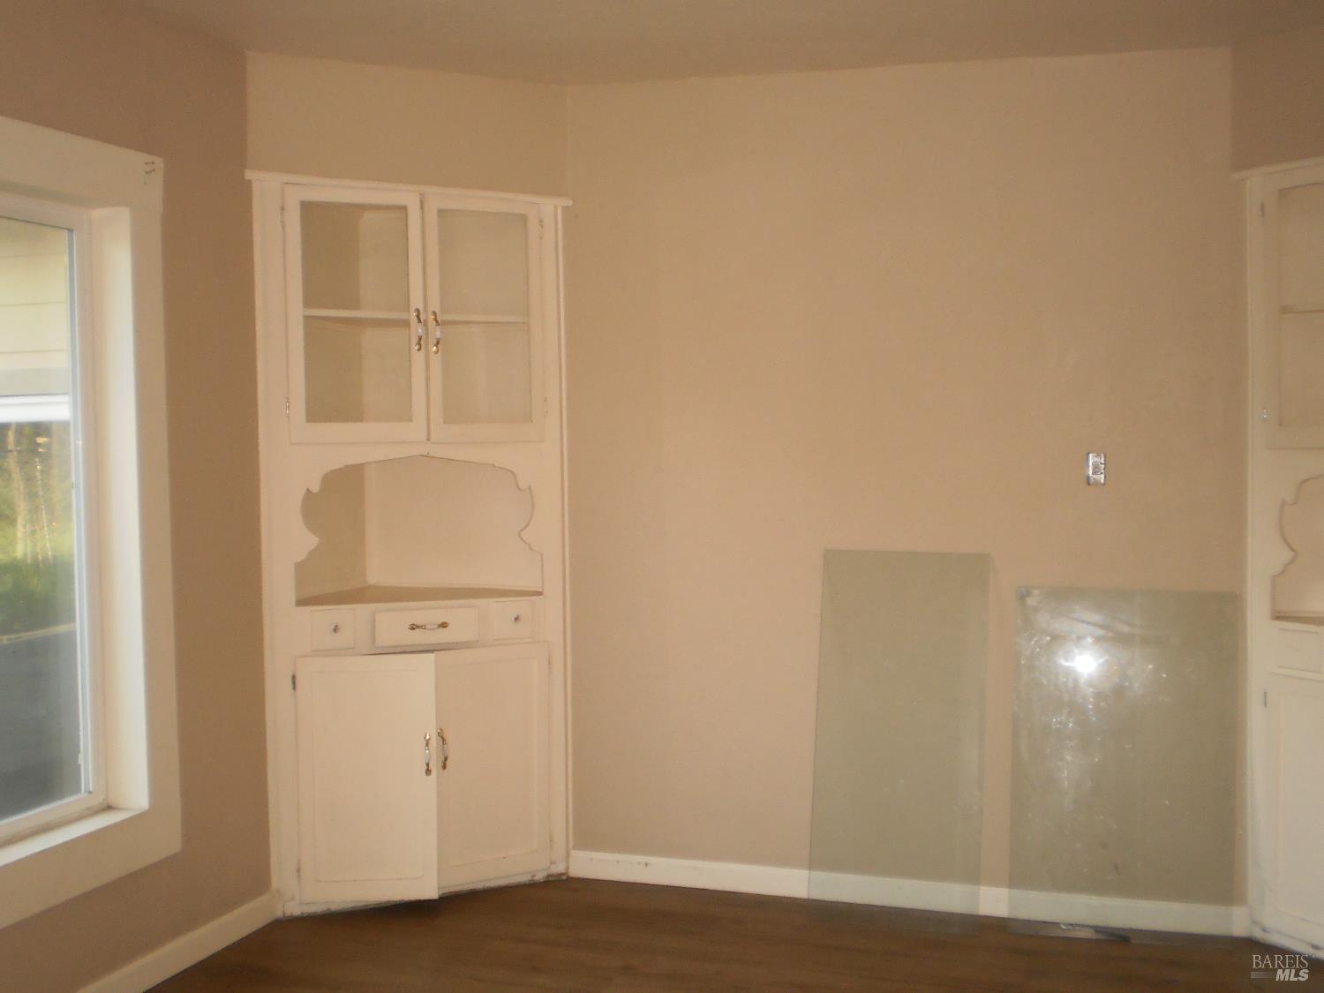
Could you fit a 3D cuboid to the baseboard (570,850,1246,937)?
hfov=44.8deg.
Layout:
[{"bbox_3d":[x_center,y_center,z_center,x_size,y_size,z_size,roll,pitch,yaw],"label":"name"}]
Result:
[{"bbox_3d":[0.661,1.159,4.727,1.998,0.084,0.020,0,3,18],"label":"baseboard"}]

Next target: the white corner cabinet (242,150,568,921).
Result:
[{"bbox_3d":[-0.813,0.134,4.992,0.935,2.137,0.460,-2,3,-26],"label":"white corner cabinet"}]

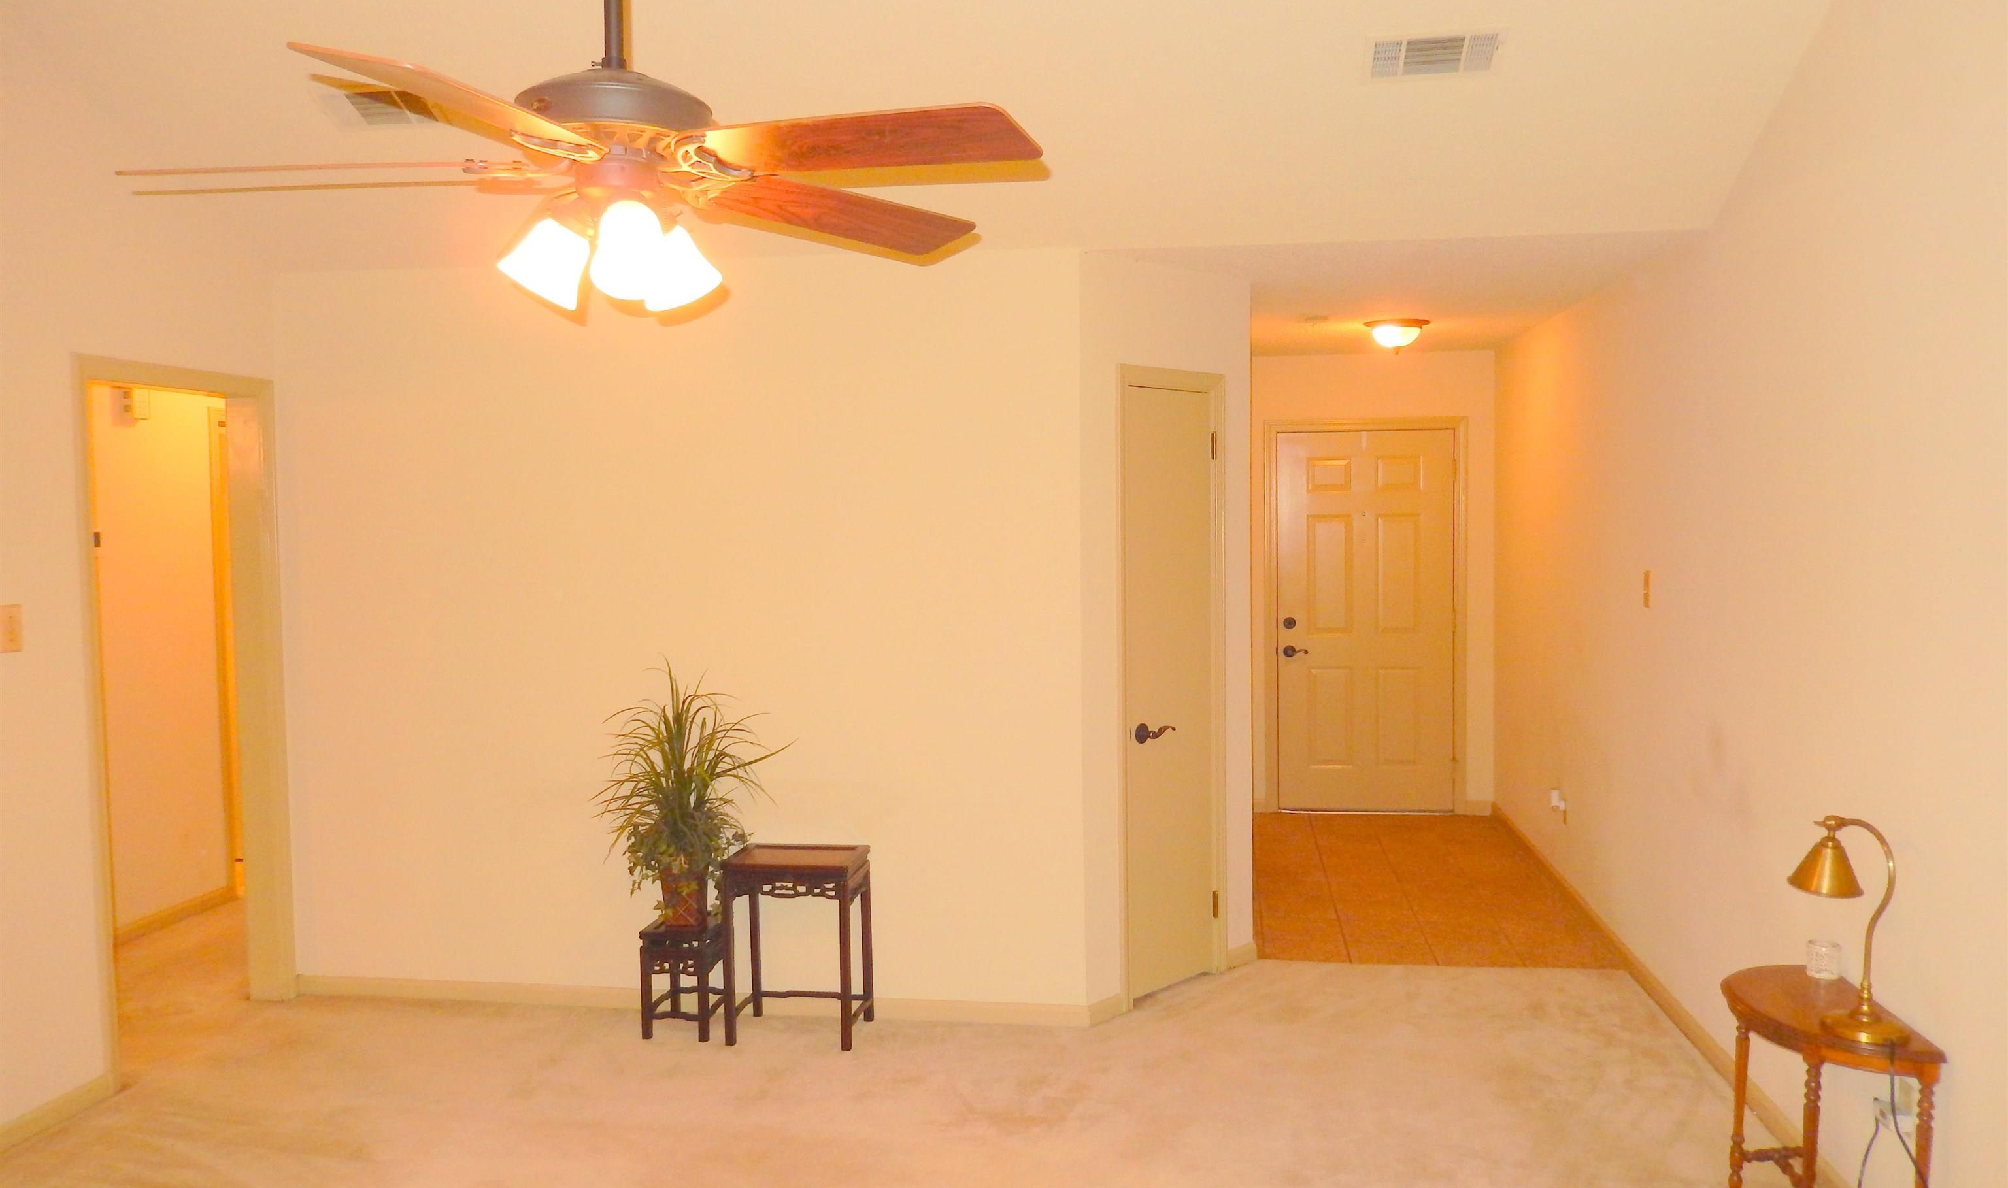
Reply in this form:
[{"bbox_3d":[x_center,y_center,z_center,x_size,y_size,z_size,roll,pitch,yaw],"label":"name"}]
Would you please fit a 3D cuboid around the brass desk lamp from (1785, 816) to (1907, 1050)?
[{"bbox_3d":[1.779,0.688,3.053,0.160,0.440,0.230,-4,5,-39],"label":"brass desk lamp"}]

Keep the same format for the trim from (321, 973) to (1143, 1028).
[{"bbox_3d":[-1.076,1.361,4.845,2.772,0.070,0.030,0,4,8],"label":"trim"}]

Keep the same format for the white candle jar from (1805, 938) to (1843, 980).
[{"bbox_3d":[1.904,0.848,3.373,0.073,0.078,0.073,0,4,8],"label":"white candle jar"}]

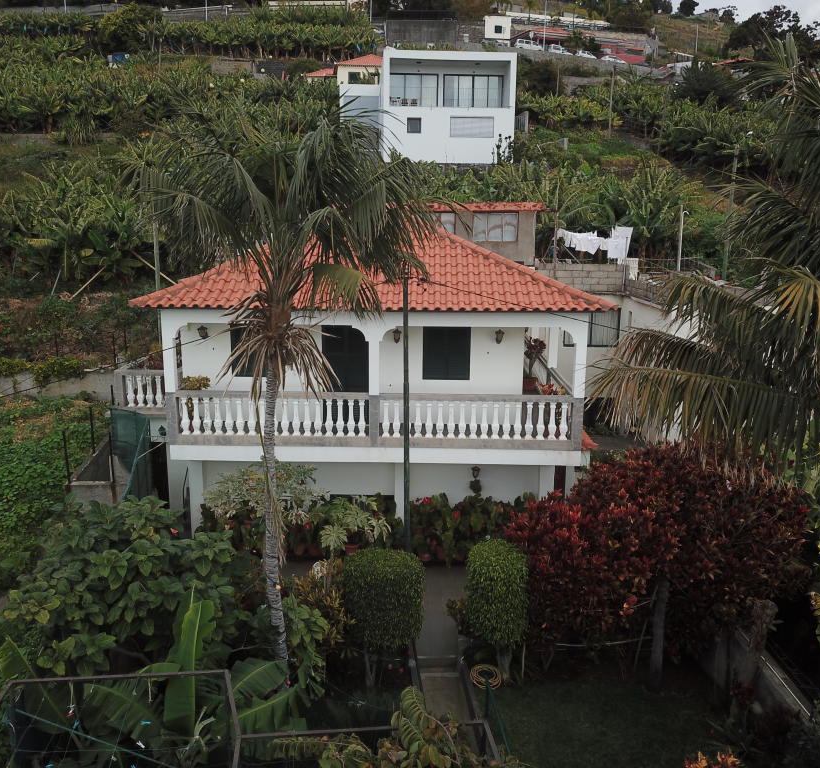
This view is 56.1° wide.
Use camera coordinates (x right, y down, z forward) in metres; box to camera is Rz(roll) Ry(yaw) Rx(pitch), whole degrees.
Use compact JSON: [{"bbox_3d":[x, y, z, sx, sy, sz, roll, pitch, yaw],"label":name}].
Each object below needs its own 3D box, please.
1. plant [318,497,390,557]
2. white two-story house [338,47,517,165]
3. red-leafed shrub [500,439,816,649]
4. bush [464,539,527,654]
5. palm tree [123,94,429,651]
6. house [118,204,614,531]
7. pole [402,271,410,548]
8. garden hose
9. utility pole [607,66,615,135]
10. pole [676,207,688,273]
[{"bbox_3d":[-1.059,2.853,14.672,1.400,1.230,1.200,0,9,0],"label":"plant"},{"bbox_3d":[1.327,-18.811,55.152,11.800,7.100,9.500,-1,10,-7],"label":"white two-story house"},{"bbox_3d":[3.846,2.614,12.402,4.300,3.250,3.100,0,9,0],"label":"red-leafed shrub"},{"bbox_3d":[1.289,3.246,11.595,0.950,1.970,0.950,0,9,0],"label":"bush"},{"bbox_3d":[-1.858,0.420,11.122,4.300,8.400,4.200,0,9,0],"label":"palm tree"},{"bbox_3d":[-0.570,-0.695,19.452,9.400,7.350,8.800,1,10,3],"label":"house"},{"bbox_3d":[-0.065,0.796,14.328,0.130,5.900,0.130,0,9,0],"label":"pole"},{"bbox_3d":[1.127,4.365,11.478,0.460,0.200,0.420,0,9,0],"label":"garden hose"},{"bbox_3d":[16.933,-23.855,64.954,0.300,5.528,0.300,0,9,0],"label":"utility pole"},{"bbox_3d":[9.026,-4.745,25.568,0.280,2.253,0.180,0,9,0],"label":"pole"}]

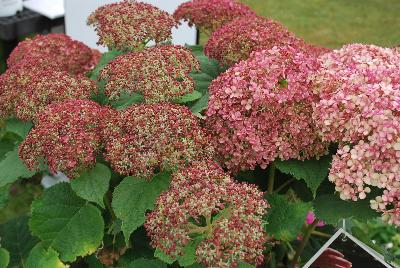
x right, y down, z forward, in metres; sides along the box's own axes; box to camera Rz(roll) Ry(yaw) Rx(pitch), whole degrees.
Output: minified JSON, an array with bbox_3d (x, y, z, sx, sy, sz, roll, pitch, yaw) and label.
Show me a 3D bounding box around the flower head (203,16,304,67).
[{"bbox_3d":[0.087,-0.146,0.960,0.155,0.085,0.150,0,21,0],"label":"flower head"}]

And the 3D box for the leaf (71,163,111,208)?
[{"bbox_3d":[-0.147,0.066,0.800,0.056,0.020,0.080,-17,56,-19],"label":"leaf"}]

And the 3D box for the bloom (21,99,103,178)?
[{"bbox_3d":[-0.187,0.007,0.810,0.122,0.090,0.125,-8,27,0],"label":"bloom"}]

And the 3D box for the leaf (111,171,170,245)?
[{"bbox_3d":[-0.075,0.095,0.780,0.080,0.025,0.115,20,60,27],"label":"leaf"}]

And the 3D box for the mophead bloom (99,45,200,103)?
[{"bbox_3d":[-0.076,-0.091,0.900,0.150,0.080,0.140,0,23,0],"label":"mophead bloom"}]

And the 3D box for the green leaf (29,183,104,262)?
[{"bbox_3d":[-0.179,0.118,0.800,0.102,0.025,0.105,31,59,21],"label":"green leaf"}]

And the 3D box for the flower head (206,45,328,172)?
[{"bbox_3d":[0.088,-0.032,0.780,0.158,0.130,0.150,0,30,0],"label":"flower head"}]

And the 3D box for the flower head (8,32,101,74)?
[{"bbox_3d":[-0.244,-0.131,1.000,0.155,0.085,0.150,0,21,0],"label":"flower head"}]

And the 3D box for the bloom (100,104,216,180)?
[{"bbox_3d":[-0.057,0.009,0.800,0.148,0.090,0.140,0,27,0],"label":"bloom"}]

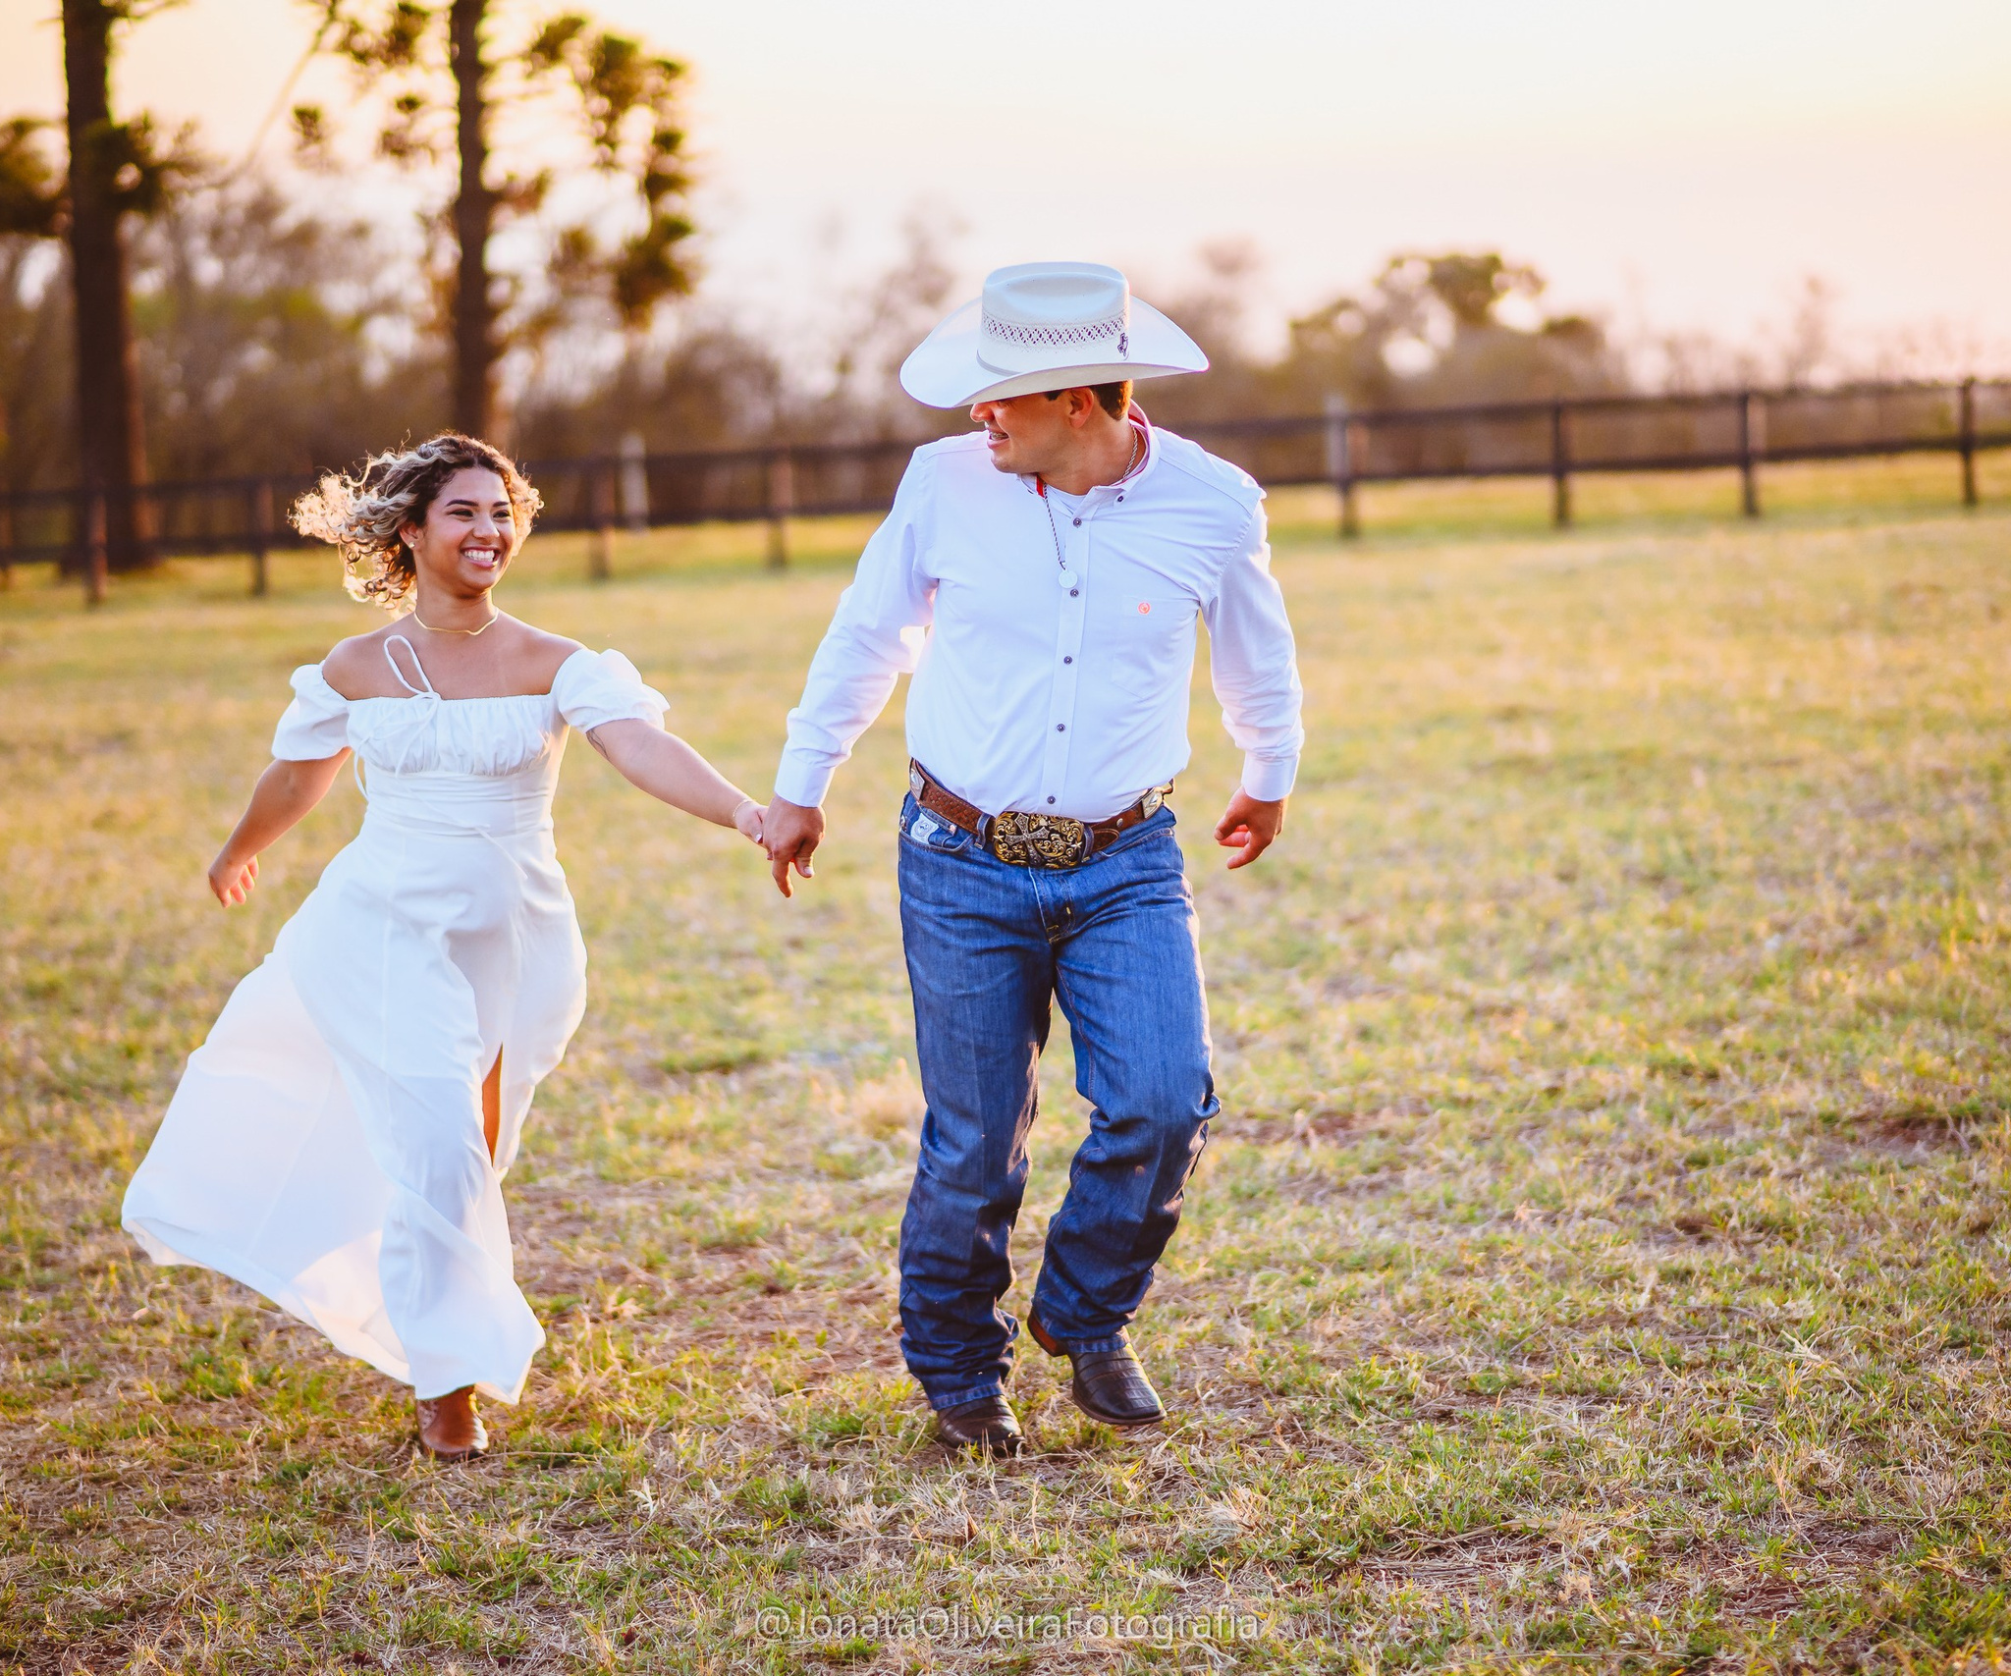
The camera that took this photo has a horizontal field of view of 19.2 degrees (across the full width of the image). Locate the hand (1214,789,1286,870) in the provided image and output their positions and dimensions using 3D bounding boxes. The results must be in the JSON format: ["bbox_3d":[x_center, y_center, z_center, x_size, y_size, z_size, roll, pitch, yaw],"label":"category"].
[{"bbox_3d":[0.362,-0.013,8.780,0.100,0.125,0.100,0,4,10],"label":"hand"}]

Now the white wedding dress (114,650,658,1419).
[{"bbox_3d":[-0.922,0.274,8.950,0.780,1.120,0.600,-2,4,-10],"label":"white wedding dress"}]

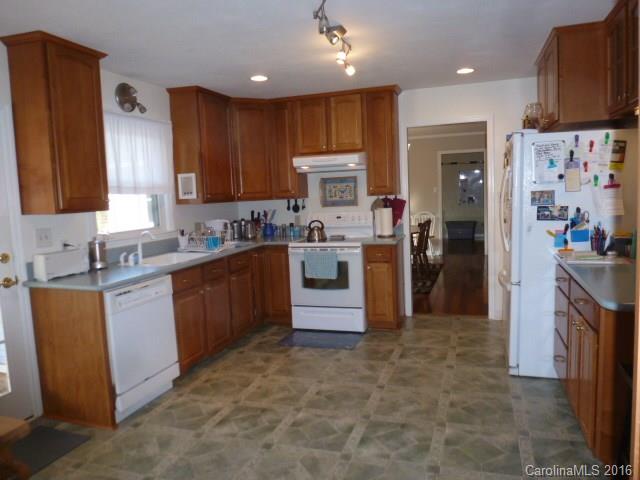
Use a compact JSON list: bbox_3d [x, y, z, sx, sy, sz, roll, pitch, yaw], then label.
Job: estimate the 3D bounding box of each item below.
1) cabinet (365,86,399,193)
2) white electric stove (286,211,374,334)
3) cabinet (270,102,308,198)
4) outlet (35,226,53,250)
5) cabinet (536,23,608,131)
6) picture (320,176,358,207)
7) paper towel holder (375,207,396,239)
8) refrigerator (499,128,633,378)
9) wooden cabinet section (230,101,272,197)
[{"bbox_3d":[0.664,-0.978,4.555,0.293,1.050,0.330,0,7,19],"label":"cabinet"},{"bbox_3d":[0.156,0.313,4.659,0.755,1.170,0.650,0,7,19],"label":"white electric stove"},{"bbox_3d":[-0.353,-0.982,4.982,0.309,1.038,0.339,-1,6,19],"label":"cabinet"},{"bbox_3d":[-1.833,-0.012,2.954,0.012,0.126,0.114,-1,6,19],"label":"outlet"},{"bbox_3d":[2.018,-1.133,3.254,0.600,0.600,0.880,0,7,19],"label":"cabinet"},{"bbox_3d":[0.214,-0.531,4.926,0.424,0.325,0.025,0,7,19],"label":"picture"},{"bbox_3d":[0.691,-0.197,4.772,0.190,0.335,0.190,-1,6,19],"label":"paper towel holder"},{"bbox_3d":[1.854,0.096,3.482,0.850,1.775,0.855,0,7,19],"label":"refrigerator"},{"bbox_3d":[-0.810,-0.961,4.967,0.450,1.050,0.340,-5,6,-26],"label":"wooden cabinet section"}]

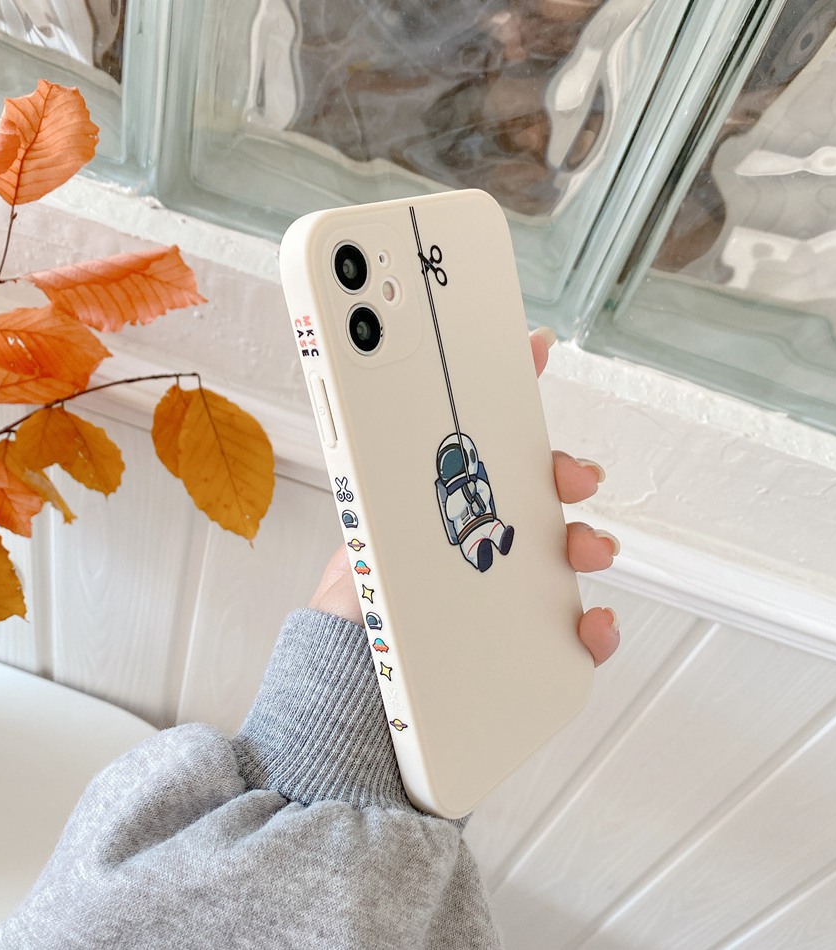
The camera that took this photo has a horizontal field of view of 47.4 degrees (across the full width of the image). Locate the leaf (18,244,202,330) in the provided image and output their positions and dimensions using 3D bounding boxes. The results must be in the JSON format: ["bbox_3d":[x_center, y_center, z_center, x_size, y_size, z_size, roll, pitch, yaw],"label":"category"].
[{"bbox_3d":[-0.103,-0.063,0.322,0.060,0.027,0.015,-2,19,-11],"label":"leaf"}]

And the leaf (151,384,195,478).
[{"bbox_3d":[-0.086,-0.014,0.358,0.028,0.043,0.011,-7,19,-2],"label":"leaf"}]

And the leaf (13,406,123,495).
[{"bbox_3d":[-0.132,-0.009,0.360,0.036,0.036,0.016,-17,20,-3],"label":"leaf"}]

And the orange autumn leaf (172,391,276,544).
[{"bbox_3d":[-0.072,-0.004,0.352,0.035,0.057,0.012,-10,17,0],"label":"orange autumn leaf"}]

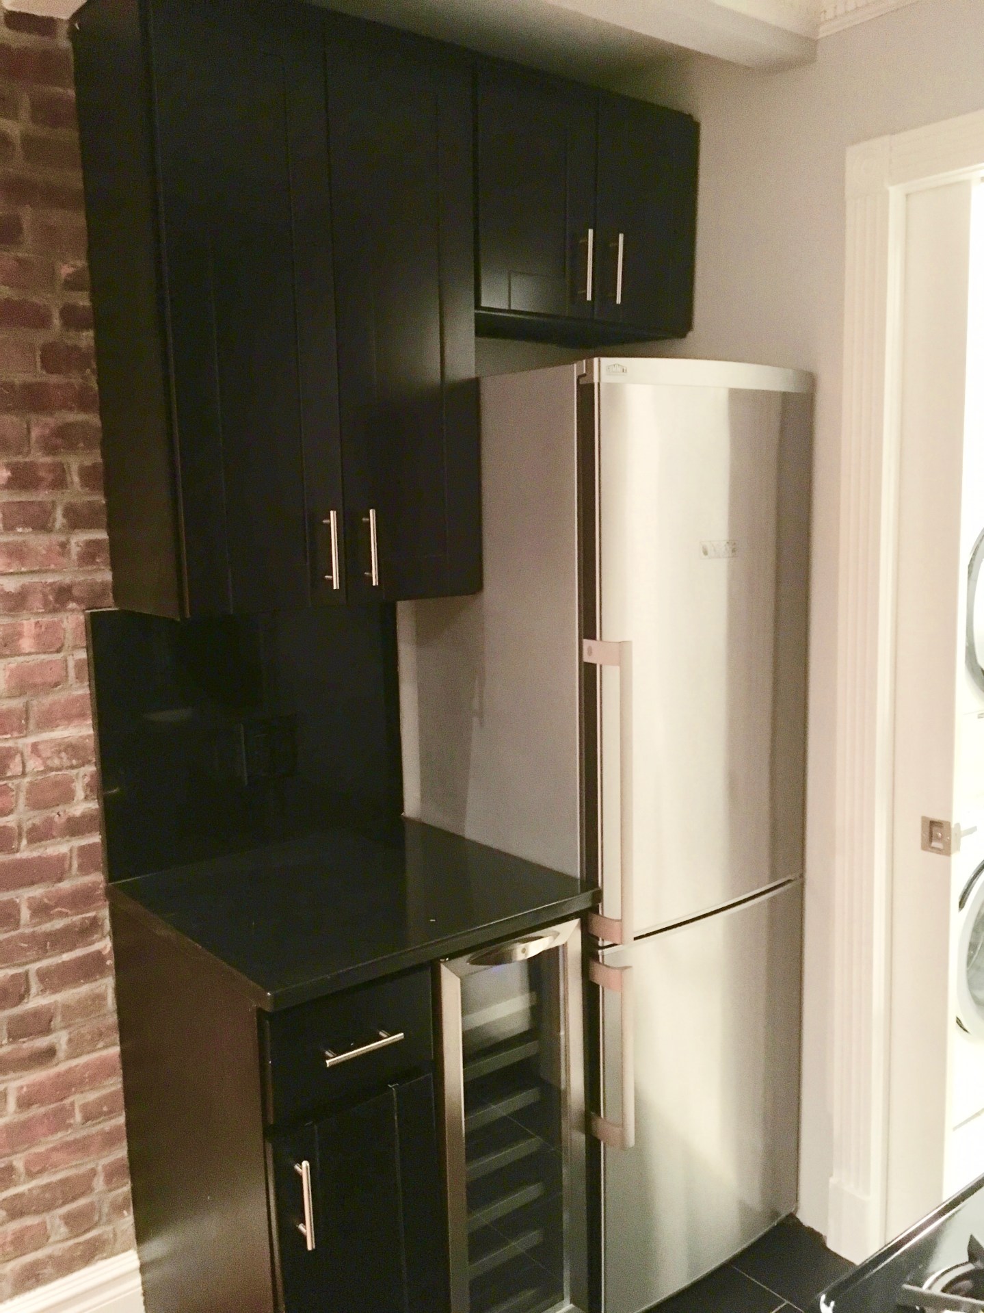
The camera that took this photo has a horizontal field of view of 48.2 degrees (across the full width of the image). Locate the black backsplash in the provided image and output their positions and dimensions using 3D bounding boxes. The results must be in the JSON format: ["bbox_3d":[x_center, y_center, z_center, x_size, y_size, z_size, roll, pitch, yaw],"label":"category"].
[{"bbox_3d":[-0.469,0.138,2.236,0.666,0.515,0.022,-7,10,-38],"label":"black backsplash"}]

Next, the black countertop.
[{"bbox_3d":[-0.265,0.436,2.026,0.662,0.031,0.645,-7,10,-38],"label":"black countertop"}]

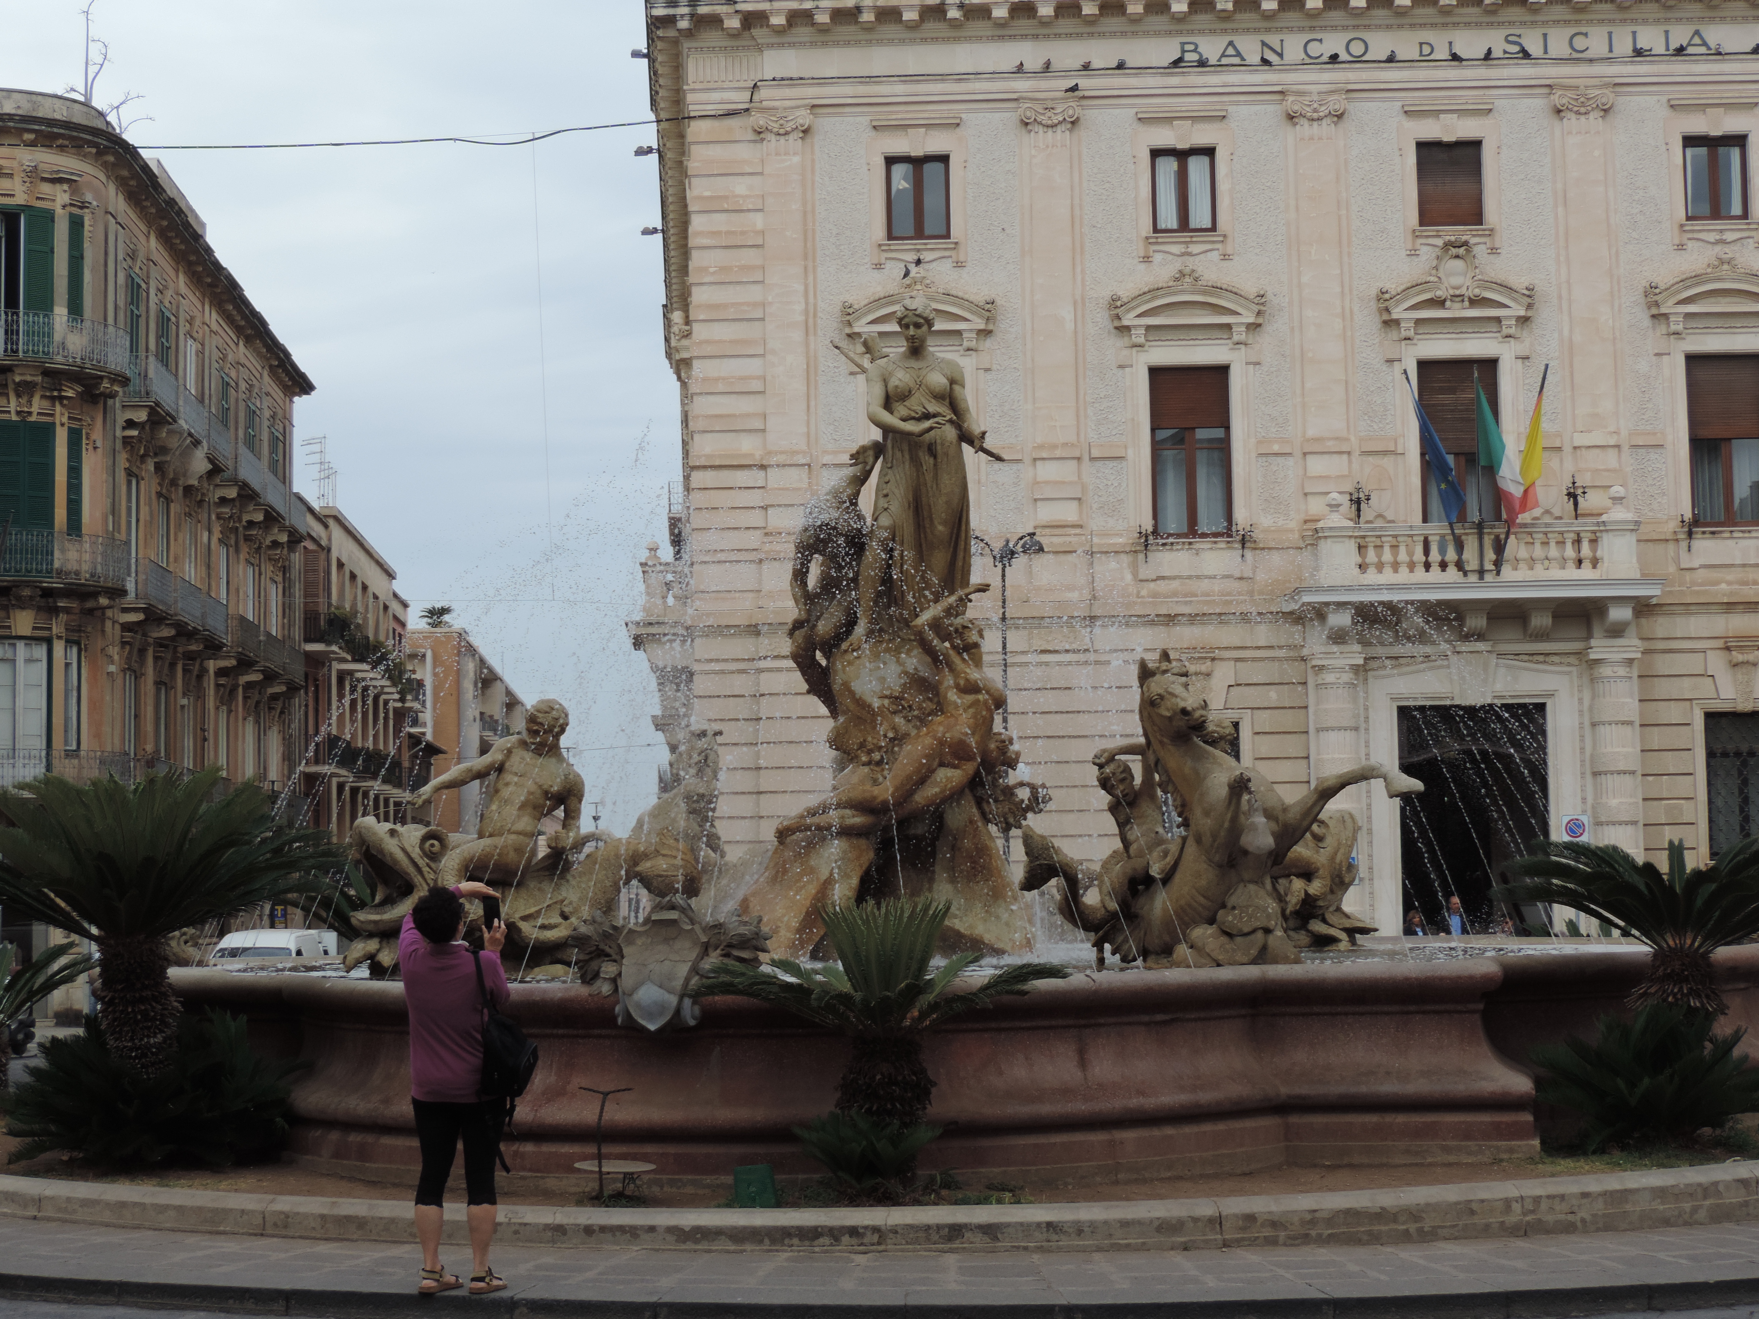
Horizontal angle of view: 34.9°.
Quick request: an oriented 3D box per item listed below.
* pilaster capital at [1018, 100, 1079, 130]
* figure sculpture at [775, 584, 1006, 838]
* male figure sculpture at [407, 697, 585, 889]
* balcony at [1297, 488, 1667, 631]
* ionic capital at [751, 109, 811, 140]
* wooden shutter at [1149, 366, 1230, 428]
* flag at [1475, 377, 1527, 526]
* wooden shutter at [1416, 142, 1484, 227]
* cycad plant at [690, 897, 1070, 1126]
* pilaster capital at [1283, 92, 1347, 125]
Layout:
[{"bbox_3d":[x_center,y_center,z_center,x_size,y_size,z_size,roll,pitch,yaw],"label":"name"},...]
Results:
[{"bbox_3d":[2.785,-8.931,45.864,1.036,0.483,0.300,-1,-5,2],"label":"pilaster capital"},{"bbox_3d":[0.077,0.345,18.440,1.350,1.660,0.800,2,-6,-30],"label":"figure sculpture"},{"bbox_3d":[-2.546,0.907,18.600,1.150,1.260,0.800,-2,-5,18],"label":"male figure sculpture"},{"bbox_3d":[8.951,-1.470,41.801,5.300,2.000,1.550,-1,-5,1],"label":"balcony"},{"bbox_3d":[-1.617,-8.800,46.006,0.997,0.531,0.300,-1,-5,2],"label":"ionic capital"},{"bbox_3d":[4.772,-4.043,43.052,1.210,0.950,0.060,-1,-5,1],"label":"wooden shutter"},{"bbox_3d":[8.998,-3.013,40.501,0.700,2.120,0.450,-1,-5,1],"label":"flag"},{"bbox_3d":[9.361,-7.789,45.848,1.086,1.423,0.080,-1,-5,2],"label":"wooden shutter"},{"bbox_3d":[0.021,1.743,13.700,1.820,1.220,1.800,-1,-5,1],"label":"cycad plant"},{"bbox_3d":[6.705,-8.507,43.095,0.950,0.470,0.250,-1,-5,1],"label":"pilaster capital"}]

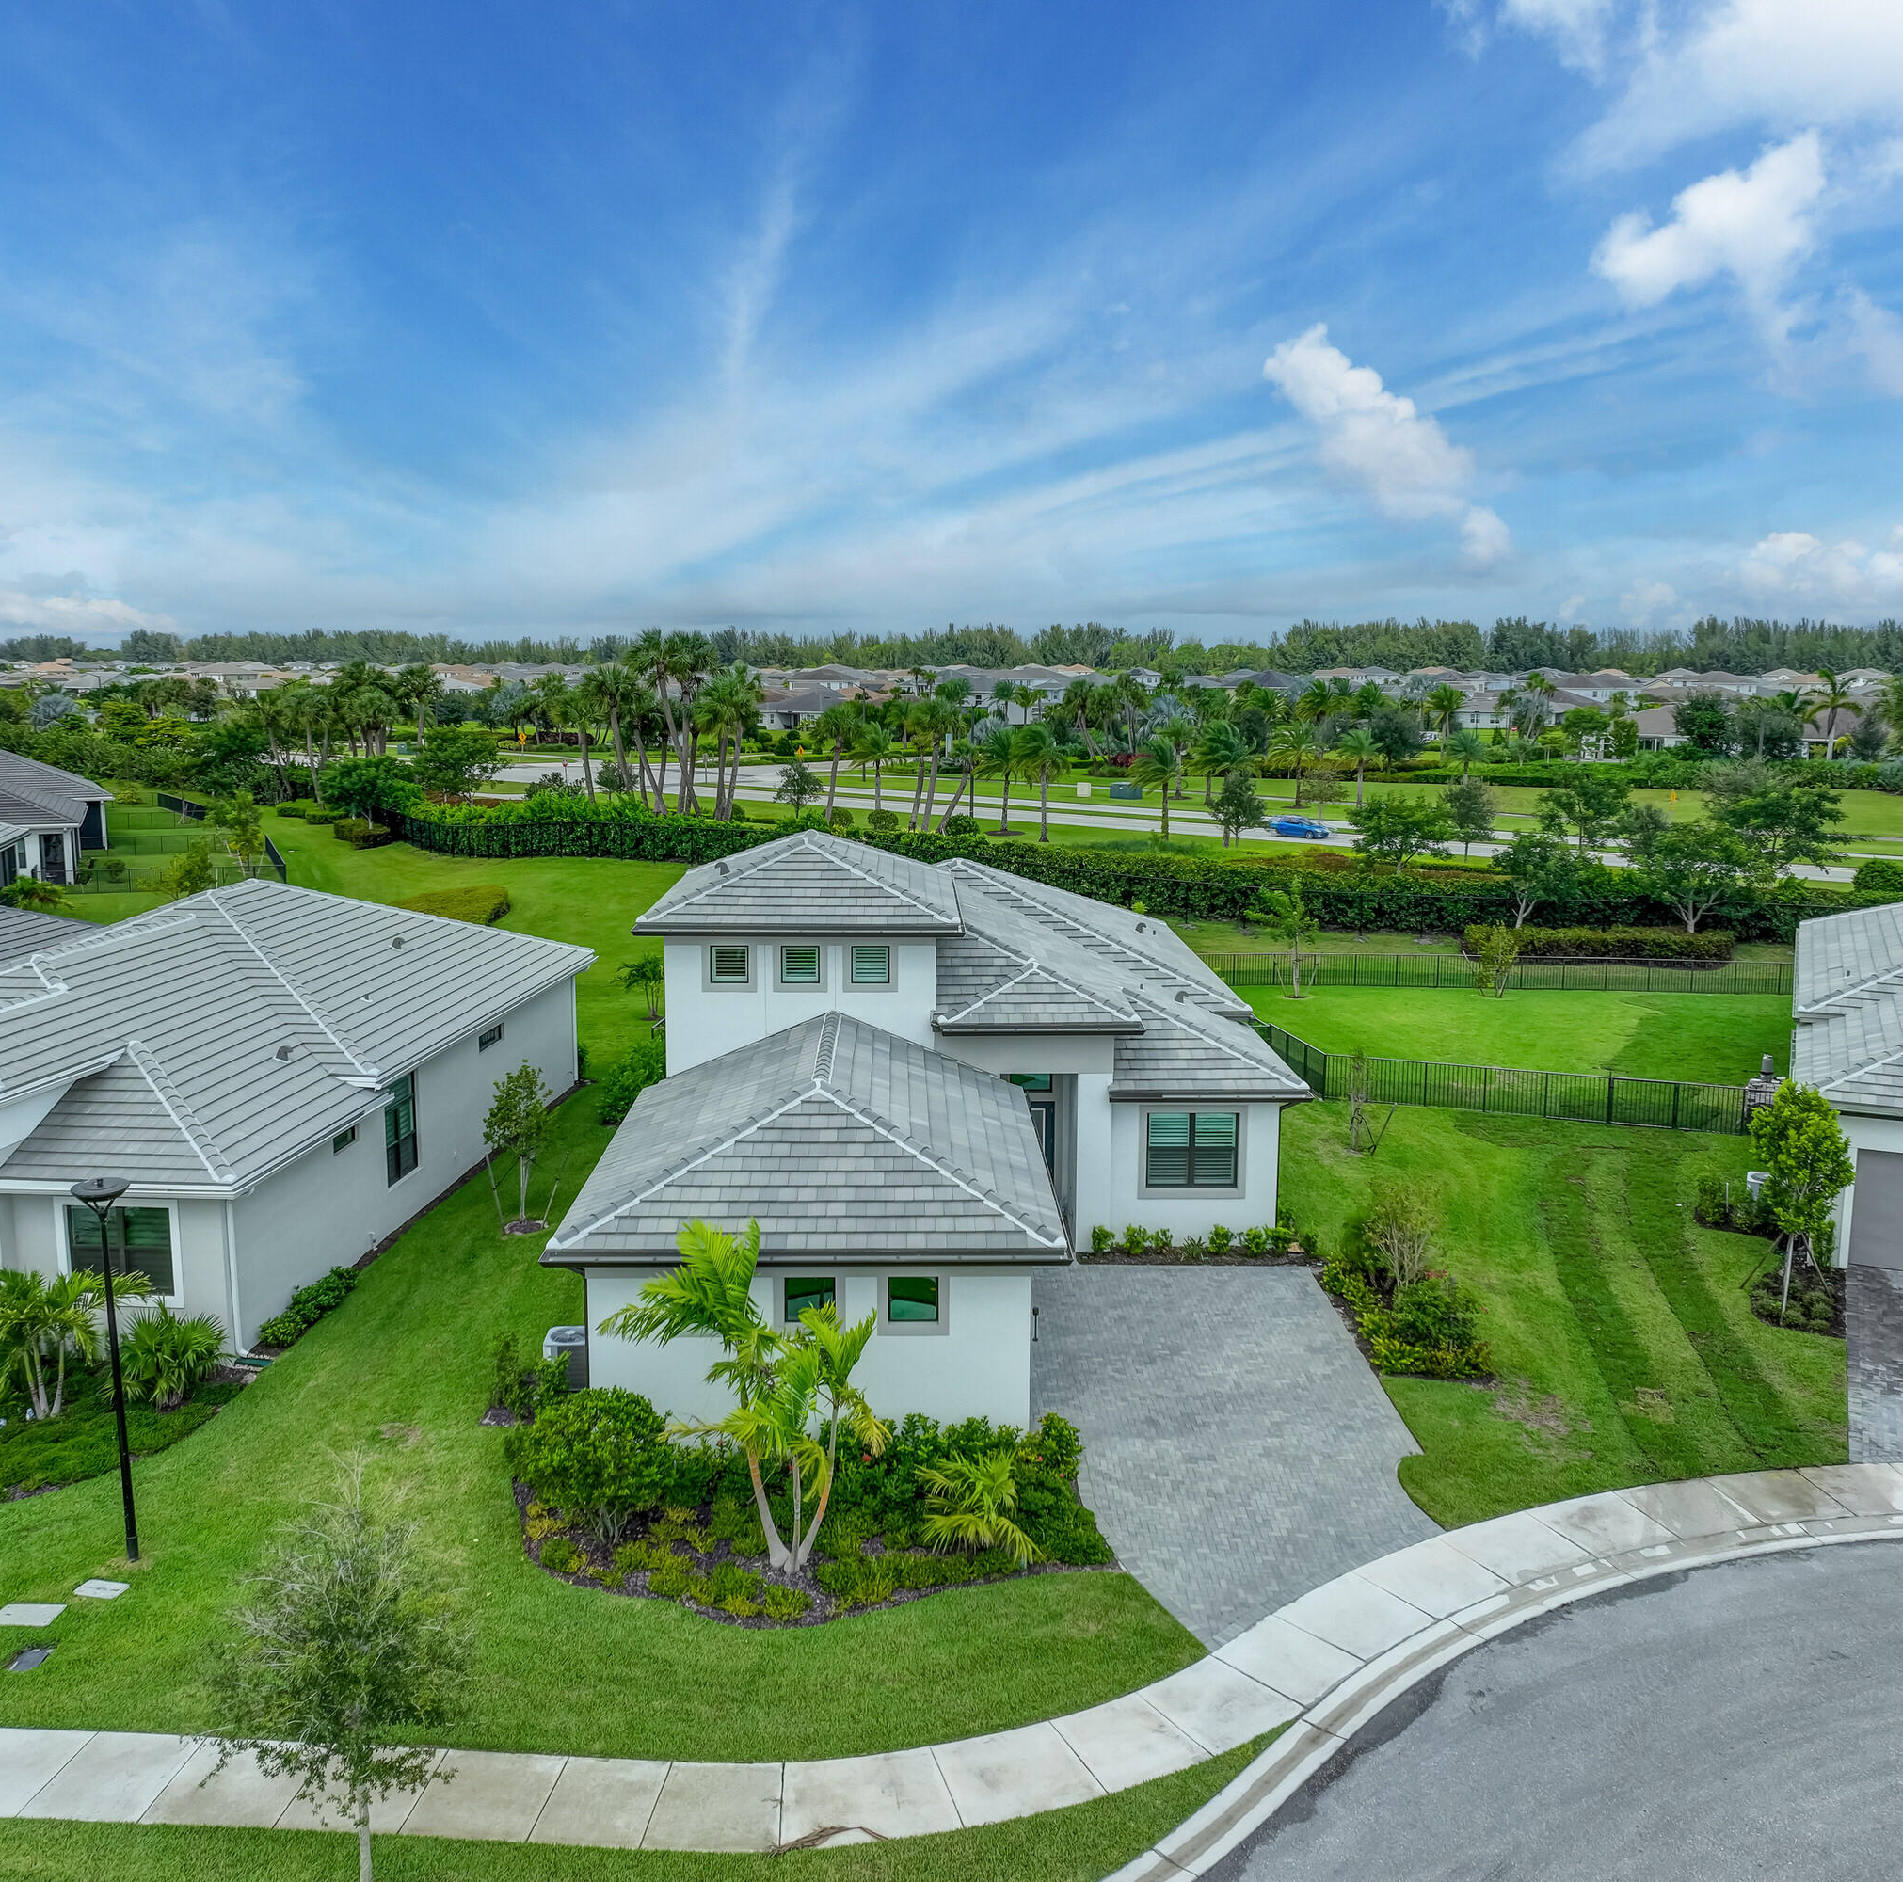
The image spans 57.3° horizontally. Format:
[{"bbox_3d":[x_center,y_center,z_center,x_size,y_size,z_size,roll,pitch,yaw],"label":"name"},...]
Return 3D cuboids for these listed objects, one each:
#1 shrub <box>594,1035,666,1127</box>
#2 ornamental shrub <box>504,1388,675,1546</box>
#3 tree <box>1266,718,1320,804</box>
[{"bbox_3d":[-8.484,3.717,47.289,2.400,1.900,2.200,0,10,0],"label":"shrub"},{"bbox_3d":[-5.111,7.434,24.646,2.380,2.120,2.200,0,10,0],"label":"ornamental shrub"},{"bbox_3d":[28.886,-14.746,145.424,4.300,7.200,4.300,0,9,0],"label":"tree"}]

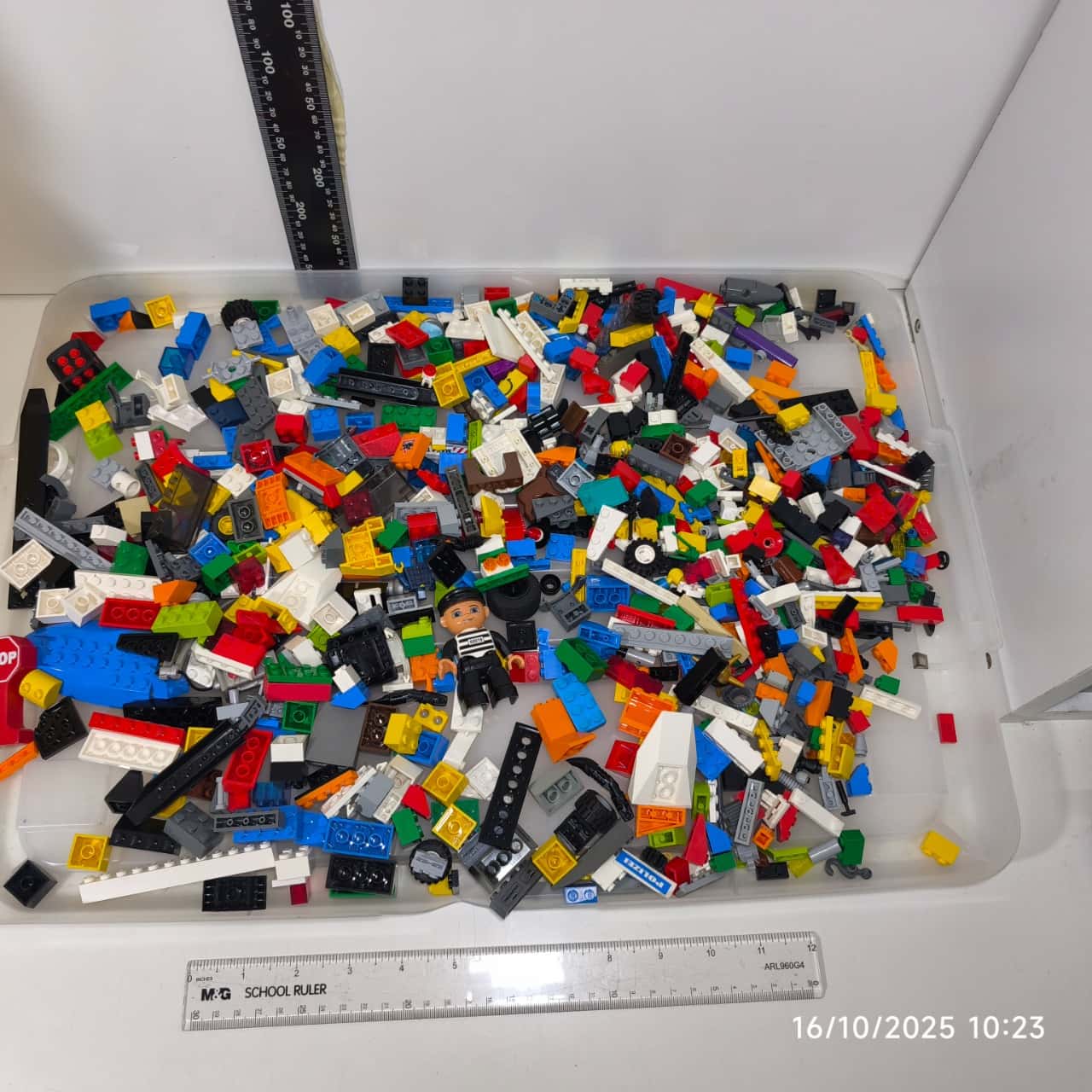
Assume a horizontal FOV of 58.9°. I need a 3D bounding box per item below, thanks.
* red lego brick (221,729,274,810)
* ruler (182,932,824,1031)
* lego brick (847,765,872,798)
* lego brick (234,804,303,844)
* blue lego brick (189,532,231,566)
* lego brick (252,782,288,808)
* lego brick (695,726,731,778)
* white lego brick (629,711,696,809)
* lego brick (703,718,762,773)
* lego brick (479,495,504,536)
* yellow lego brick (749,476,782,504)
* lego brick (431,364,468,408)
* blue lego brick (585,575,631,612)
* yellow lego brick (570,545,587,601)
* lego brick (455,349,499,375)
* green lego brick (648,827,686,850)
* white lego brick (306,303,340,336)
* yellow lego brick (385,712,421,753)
[{"bbox_3d":[-0.154,0.116,0.503,0.016,0.019,0.035,6,47,1],"label":"red lego brick"},{"bbox_3d":[-0.017,0.210,0.471,0.309,0.003,0.030,-1,63,-3],"label":"ruler"},{"bbox_3d":[0.166,0.124,0.513,0.011,0.008,0.016,-4,67,-7],"label":"lego brick"},{"bbox_3d":[-0.142,0.141,0.492,0.032,0.011,0.016,-1,64,-5],"label":"lego brick"},{"bbox_3d":[-0.185,0.004,0.536,0.016,0.005,0.016,-43,83,-13],"label":"blue lego brick"},{"bbox_3d":[-0.142,0.128,0.500,0.016,0.008,0.011,-3,69,4],"label":"lego brick"},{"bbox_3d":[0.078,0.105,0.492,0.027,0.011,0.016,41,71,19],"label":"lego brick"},{"bbox_3d":[0.064,0.110,0.499,0.032,0.011,0.048,9,102,-12],"label":"white lego brick"},{"bbox_3d":[0.097,0.103,0.500,0.032,0.008,0.011,42,76,16],"label":"lego brick"},{"bbox_3d":[-0.032,-0.017,0.572,0.015,0.012,0.025,-1,103,-3],"label":"lego brick"},{"bbox_3d":[0.128,-0.033,0.566,0.016,0.009,0.011,28,107,7],"label":"yellow lego brick"},{"bbox_3d":[-0.056,-0.092,0.575,0.016,0.011,0.016,-23,81,19],"label":"lego brick"},{"bbox_3d":[0.035,0.026,0.532,0.024,0.016,0.011,-1,31,9],"label":"blue lego brick"},{"bbox_3d":[0.019,0.018,0.557,0.008,0.005,0.032,1,70,3],"label":"yellow lego brick"},{"bbox_3d":[-0.044,-0.117,0.623,0.032,0.011,0.008,-28,67,-16],"label":"lego brick"},{"bbox_3d":[0.063,0.150,0.495,0.016,0.011,0.008,-21,62,35],"label":"green lego brick"},{"bbox_3d":[-0.144,-0.146,0.630,0.016,0.011,0.016,-23,69,-14],"label":"white lego brick"},{"bbox_3d":[-0.073,0.098,0.502,0.011,0.016,0.016,-3,60,24],"label":"yellow lego brick"}]

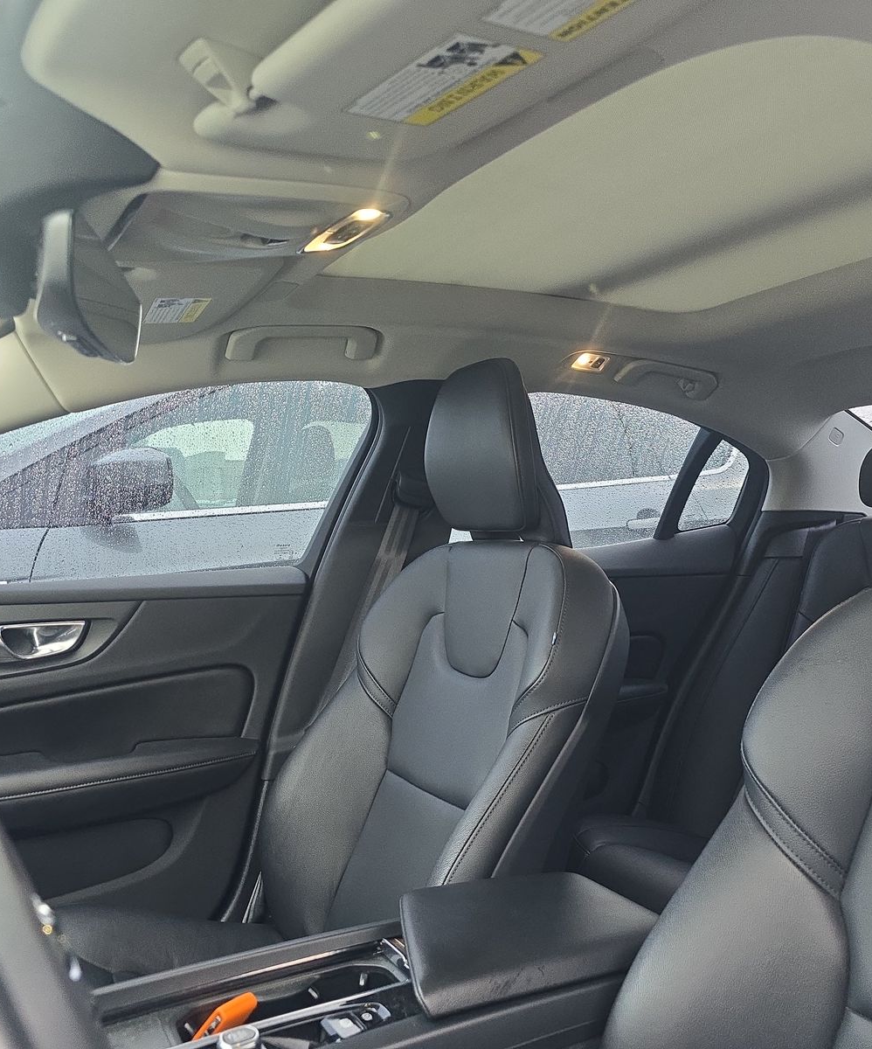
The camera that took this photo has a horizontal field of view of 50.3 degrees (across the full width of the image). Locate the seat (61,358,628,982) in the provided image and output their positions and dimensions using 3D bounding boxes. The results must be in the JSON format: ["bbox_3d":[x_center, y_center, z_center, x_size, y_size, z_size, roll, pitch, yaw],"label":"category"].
[{"bbox_3d":[-0.190,0.300,1.090,0.830,1.030,0.540,0,0,-29],"label":"seat"}]

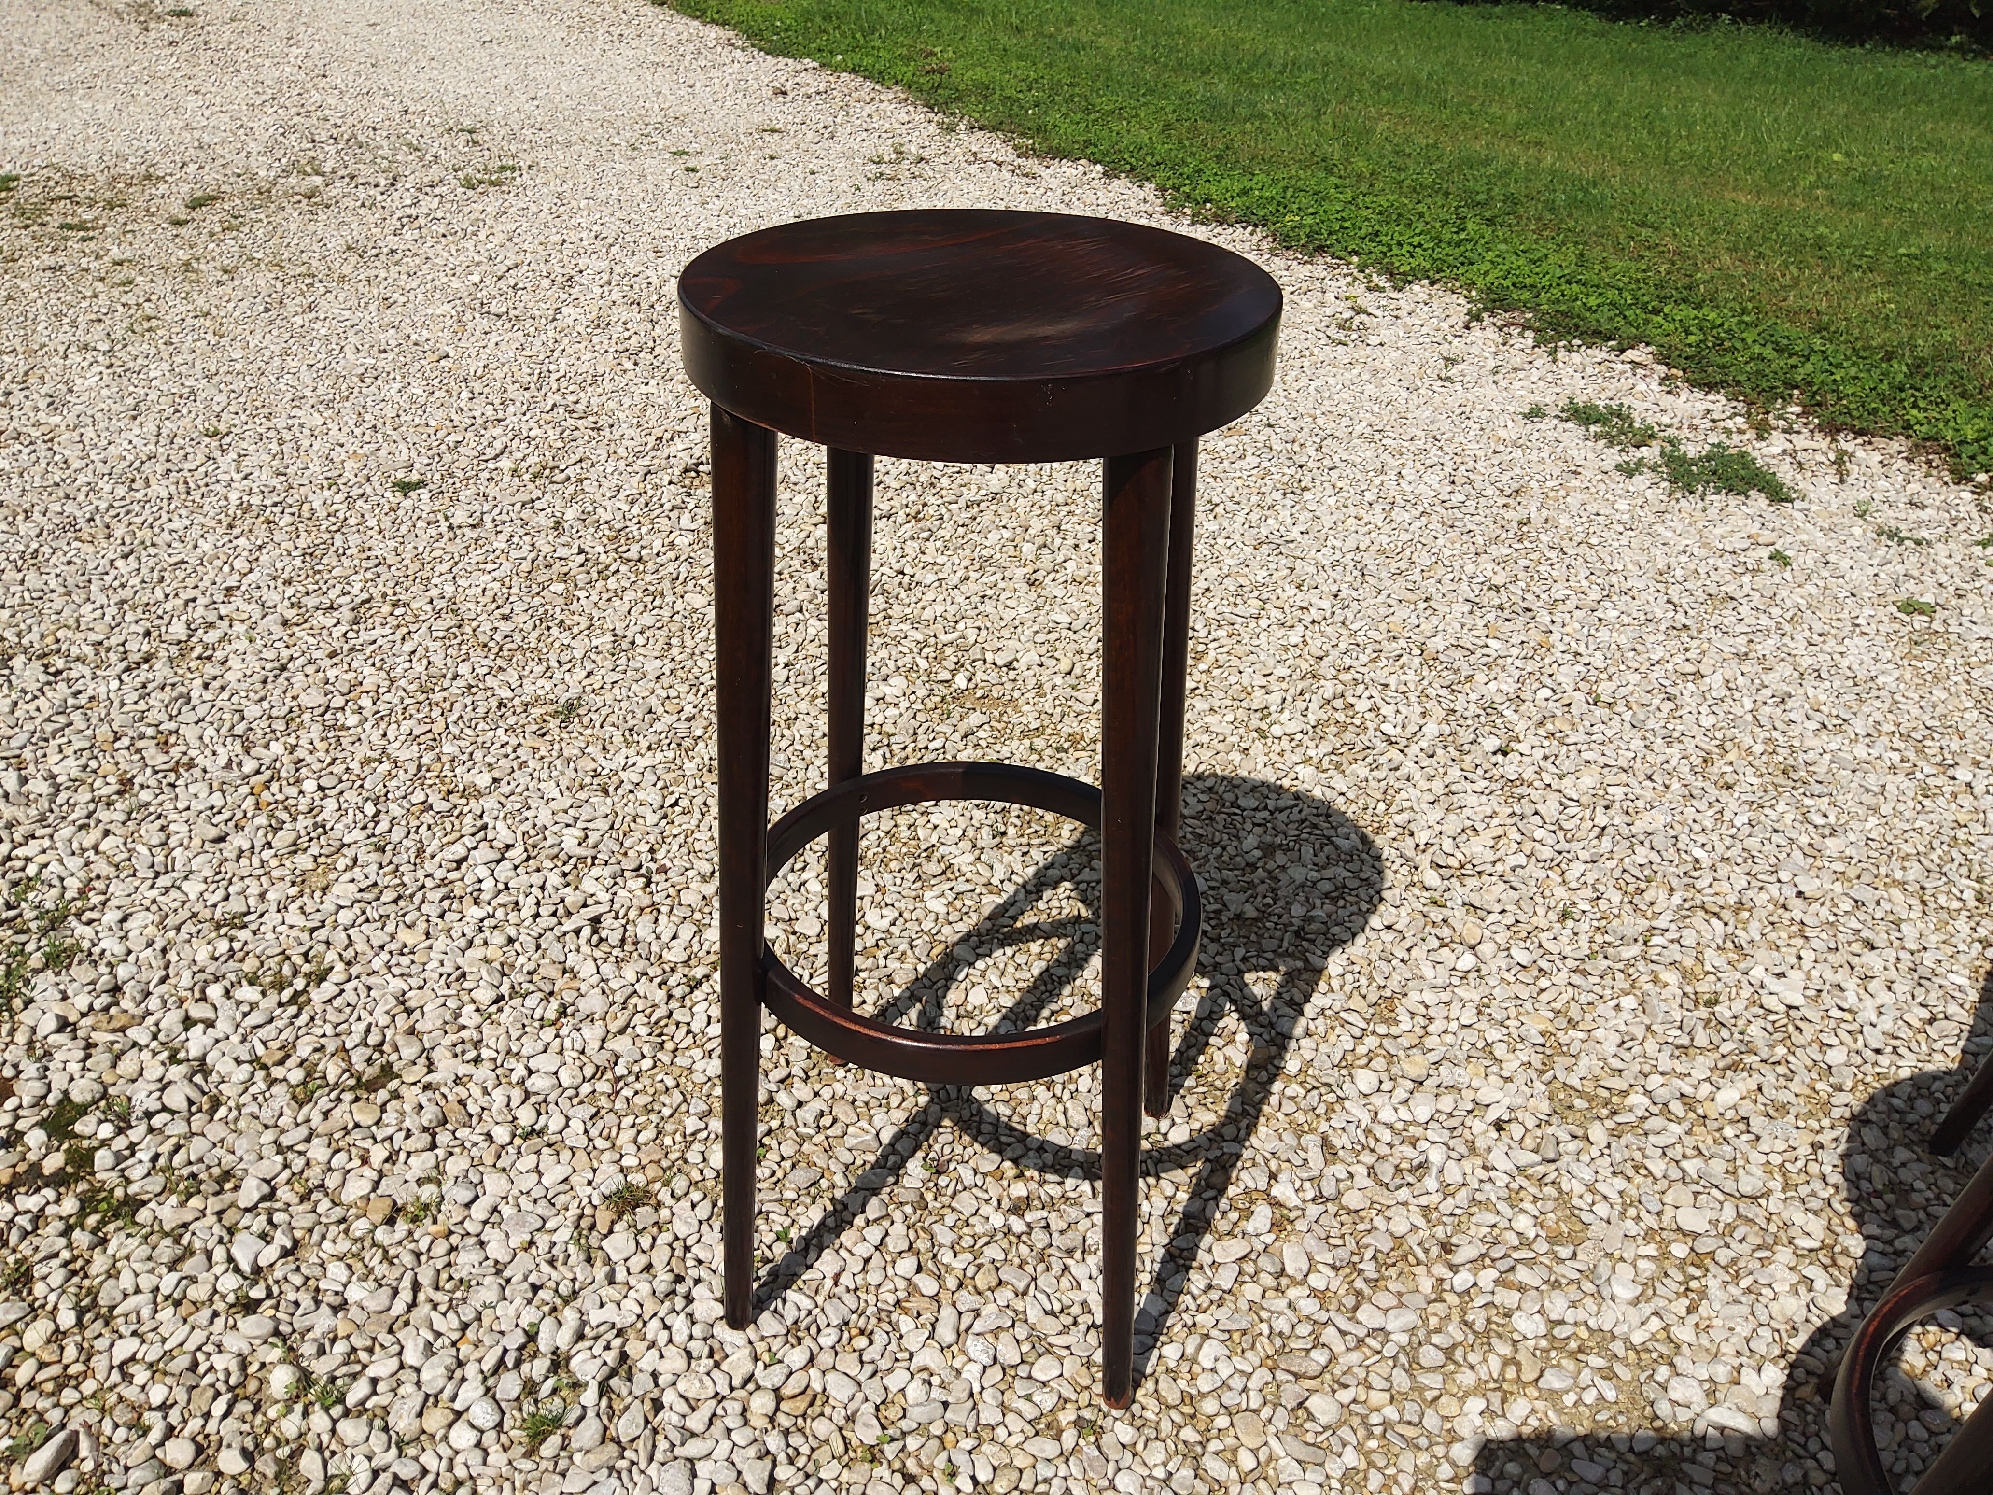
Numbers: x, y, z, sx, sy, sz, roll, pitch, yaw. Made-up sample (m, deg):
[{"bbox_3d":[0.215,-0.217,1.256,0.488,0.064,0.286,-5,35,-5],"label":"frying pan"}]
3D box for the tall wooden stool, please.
[{"bbox_3d":[-0.019,0.067,1.085,0.347,0.804,0.347,7,33,8],"label":"tall wooden stool"}]

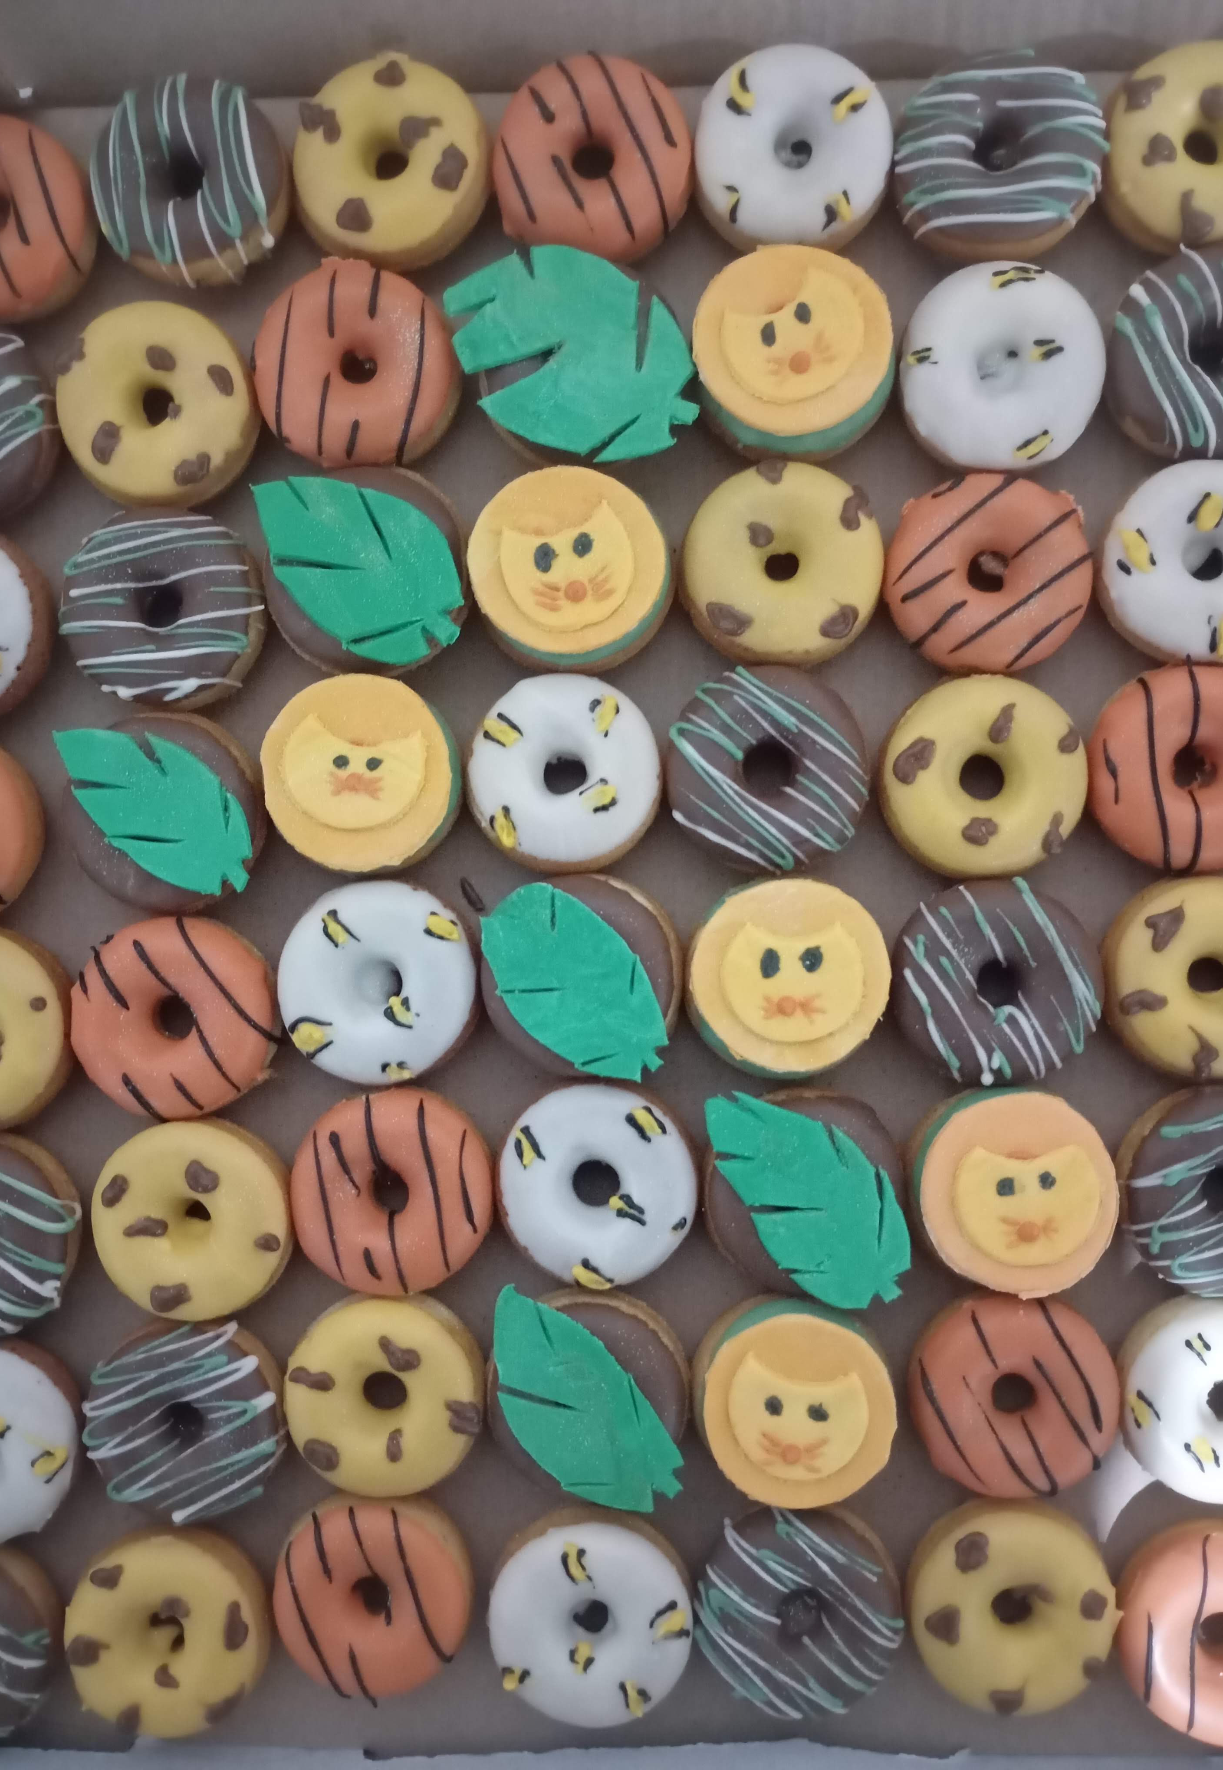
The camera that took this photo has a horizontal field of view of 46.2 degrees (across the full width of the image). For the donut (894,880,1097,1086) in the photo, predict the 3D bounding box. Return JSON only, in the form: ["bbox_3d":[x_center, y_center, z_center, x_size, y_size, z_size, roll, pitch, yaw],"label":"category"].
[{"bbox_3d":[0.102,0.026,0.378,0.054,0.025,0.054,0,90,3],"label":"donut"}]

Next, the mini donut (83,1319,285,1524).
[{"bbox_3d":[-0.116,0.145,0.389,0.052,0.025,0.052,0,88,1],"label":"mini donut"}]

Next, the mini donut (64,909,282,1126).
[{"bbox_3d":[-0.119,0.036,0.393,0.055,0.025,0.055,0,88,1],"label":"mini donut"}]

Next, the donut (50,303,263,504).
[{"bbox_3d":[-0.120,-0.126,0.377,0.052,0.022,0.052,0,86,3],"label":"donut"}]

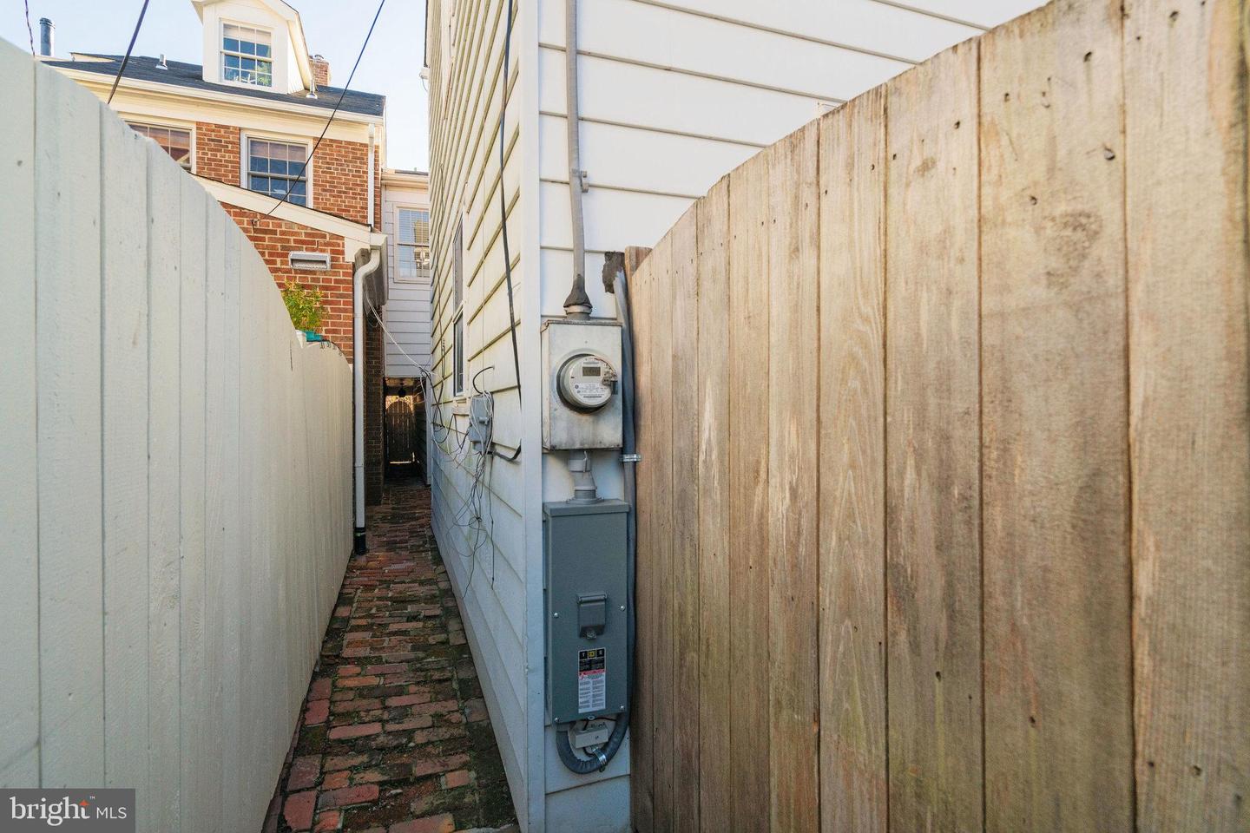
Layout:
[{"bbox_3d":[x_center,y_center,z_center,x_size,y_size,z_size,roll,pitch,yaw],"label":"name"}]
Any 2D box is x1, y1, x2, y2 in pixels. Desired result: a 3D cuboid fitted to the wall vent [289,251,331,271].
[{"bbox_3d":[-2.935,-1.452,5.180,0.340,0.155,0.080,0,0,-18],"label":"wall vent"}]

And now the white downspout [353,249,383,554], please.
[{"bbox_3d":[-2.535,-0.154,5.475,0.230,2.990,0.105,0,0,-18],"label":"white downspout"}]

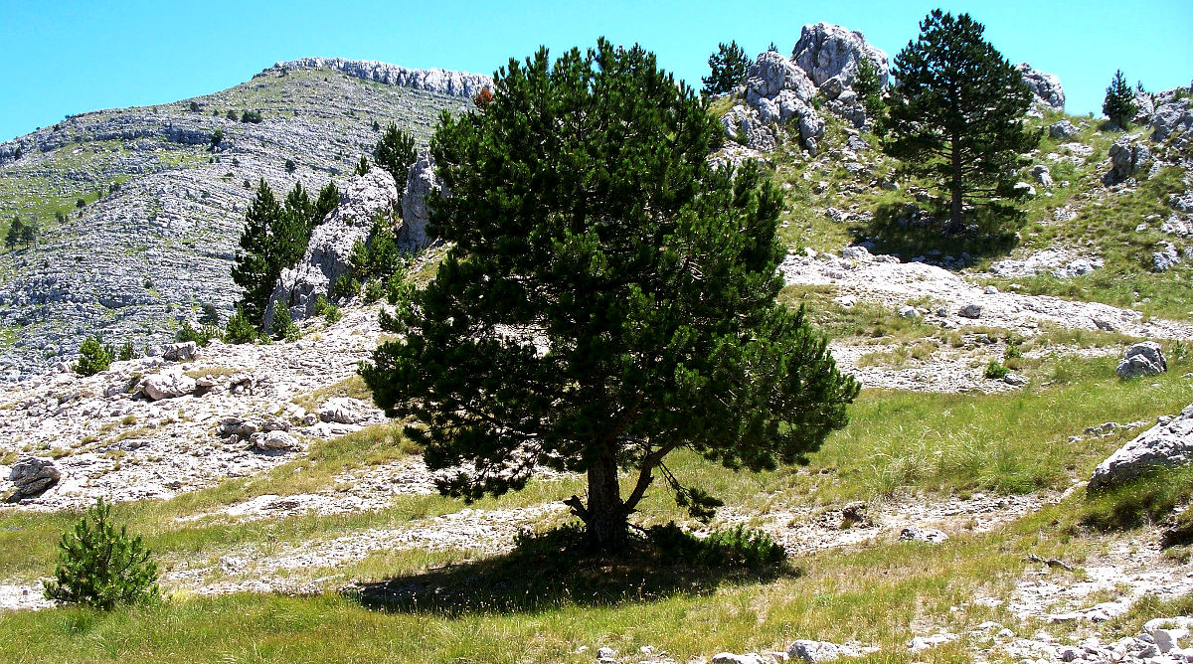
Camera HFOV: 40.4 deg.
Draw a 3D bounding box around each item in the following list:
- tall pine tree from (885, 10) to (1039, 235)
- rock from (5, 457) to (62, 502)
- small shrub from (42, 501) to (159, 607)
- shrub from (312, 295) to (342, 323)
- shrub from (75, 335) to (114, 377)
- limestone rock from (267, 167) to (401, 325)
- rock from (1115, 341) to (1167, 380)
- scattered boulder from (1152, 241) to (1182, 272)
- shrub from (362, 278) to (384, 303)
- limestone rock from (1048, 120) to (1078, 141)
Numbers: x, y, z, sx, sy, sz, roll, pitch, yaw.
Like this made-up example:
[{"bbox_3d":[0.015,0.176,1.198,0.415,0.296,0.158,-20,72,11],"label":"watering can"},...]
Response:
[{"bbox_3d":[10.827,-6.201,48.000,4.537,6.658,4.537,0,-2,13],"label":"tall pine tree"},{"bbox_3d":[-9.024,2.354,26.000,0.894,0.712,0.715,0,2,0],"label":"rock"},{"bbox_3d":[-4.441,1.985,14.500,1.023,0.970,0.972,1,-2,-17],"label":"small shrub"},{"bbox_3d":[-7.693,-0.649,46.000,0.847,0.819,0.847,0,-2,-9],"label":"shrub"},{"bbox_3d":[-12.410,0.601,40.000,0.982,0.953,0.933,0,2,0],"label":"shrub"},{"bbox_3d":[-8.766,-2.867,54.000,4.441,5.080,3.109,0,2,0],"label":"limestone rock"},{"bbox_3d":[9.089,0.481,27.000,0.862,0.646,0.689,-1,-2,19],"label":"rock"},{"bbox_3d":[12.672,-1.668,36.000,0.663,0.707,0.563,-1,-2,19],"label":"scattered boulder"},{"bbox_3d":[-6.614,-1.208,48.000,0.648,0.737,0.648,0,-2,-8],"label":"shrub"},{"bbox_3d":[15.289,-6.603,53.000,0.943,0.748,0.755,0,-2,16],"label":"limestone rock"}]

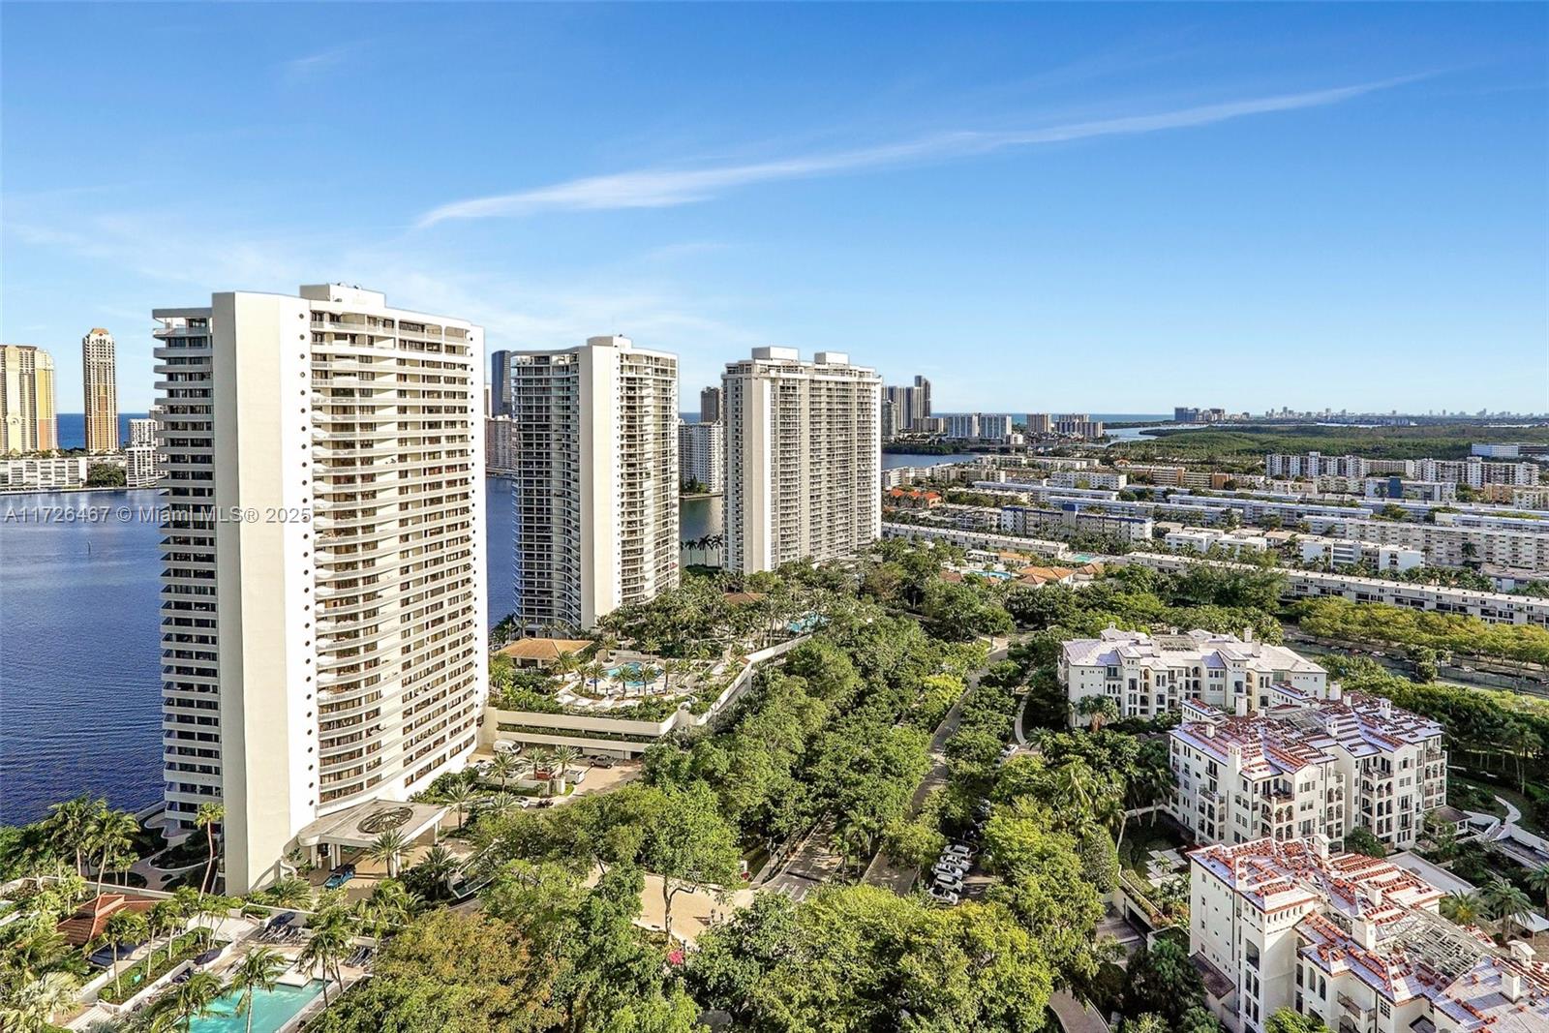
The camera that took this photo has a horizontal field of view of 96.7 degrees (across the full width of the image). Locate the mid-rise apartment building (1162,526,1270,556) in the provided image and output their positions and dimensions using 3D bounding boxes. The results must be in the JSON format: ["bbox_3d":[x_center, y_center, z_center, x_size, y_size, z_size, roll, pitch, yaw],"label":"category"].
[{"bbox_3d":[215.449,14.165,336.000,42.000,10.000,18.000,3,5,34],"label":"mid-rise apartment building"}]

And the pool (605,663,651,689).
[{"bbox_3d":[-34.400,37.900,164.000,12.000,1.200,15.000,0,6,0],"label":"pool"}]

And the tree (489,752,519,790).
[{"bbox_3d":[-51.474,48.438,131.000,5.500,7.000,5.400,-2,5,-21],"label":"tree"}]

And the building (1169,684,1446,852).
[{"bbox_3d":[91.100,42.750,118.800,47.000,18.500,22.000,-2,7,-17],"label":"building"}]

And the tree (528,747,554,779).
[{"bbox_3d":[-45.347,47.766,133.300,4.700,6.300,4.900,-1,4,-19],"label":"tree"}]

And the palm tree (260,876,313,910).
[{"bbox_3d":[-68.200,52.800,96.400,7.000,5.600,7.000,-5,8,-35],"label":"palm tree"}]

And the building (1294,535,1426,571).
[{"bbox_3d":[272.011,17.425,320.000,43.000,12.000,17.000,4,7,41],"label":"building"}]

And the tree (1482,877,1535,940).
[{"bbox_3d":[96.600,52.000,90.800,7.300,7.800,7.300,-6,9,-42],"label":"tree"}]

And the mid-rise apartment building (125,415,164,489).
[{"bbox_3d":[-607.032,-62.399,664.000,31.000,70.000,28.000,-4,5,-43],"label":"mid-rise apartment building"}]

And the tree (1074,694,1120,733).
[{"bbox_3d":[68.400,43.500,146.000,8.800,9.400,8.800,3,7,25],"label":"tree"}]

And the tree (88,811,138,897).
[{"bbox_3d":[-97.040,49.586,101.000,7.200,12.300,7.000,-5,7,-44],"label":"tree"}]

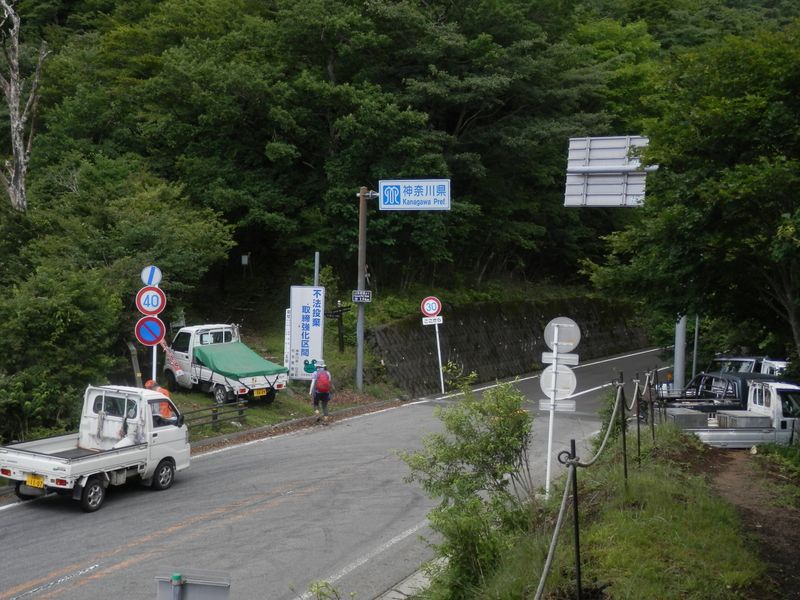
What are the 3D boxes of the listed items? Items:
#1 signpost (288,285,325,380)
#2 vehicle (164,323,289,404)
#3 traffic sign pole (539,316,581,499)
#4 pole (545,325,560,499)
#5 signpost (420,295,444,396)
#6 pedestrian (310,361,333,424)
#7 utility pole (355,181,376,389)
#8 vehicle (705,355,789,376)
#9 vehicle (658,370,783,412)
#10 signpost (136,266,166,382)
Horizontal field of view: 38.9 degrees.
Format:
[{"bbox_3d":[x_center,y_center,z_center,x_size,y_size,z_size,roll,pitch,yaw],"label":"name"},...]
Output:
[{"bbox_3d":[-2.469,0.885,29.900,0.930,2.600,0.120,1,2,2],"label":"signpost"},{"bbox_3d":[-4.380,1.553,28.334,1.480,1.800,3.390,-2,8,-40],"label":"vehicle"},{"bbox_3d":[2.565,1.768,18.620,0.630,3.000,0.100,3,2,7],"label":"traffic sign pole"},{"bbox_3d":[2.508,1.836,18.650,0.080,2.870,0.080,3,2,7],"label":"pole"},{"bbox_3d":[1.061,1.330,33.100,0.630,2.870,0.100,-6,2,3],"label":"signpost"},{"bbox_3d":[-1.962,2.299,28.300,0.550,1.560,0.450,2,2,7],"label":"pedestrian"},{"bbox_3d":[-1.027,-0.274,31.000,0.240,5.650,0.240,2,2,0],"label":"utility pole"},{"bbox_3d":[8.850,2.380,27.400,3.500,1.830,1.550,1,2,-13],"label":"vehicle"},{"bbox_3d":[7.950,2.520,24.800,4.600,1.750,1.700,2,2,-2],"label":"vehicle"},{"bbox_3d":[-4.896,1.137,22.400,0.630,3.600,0.100,2,2,-3],"label":"signpost"}]

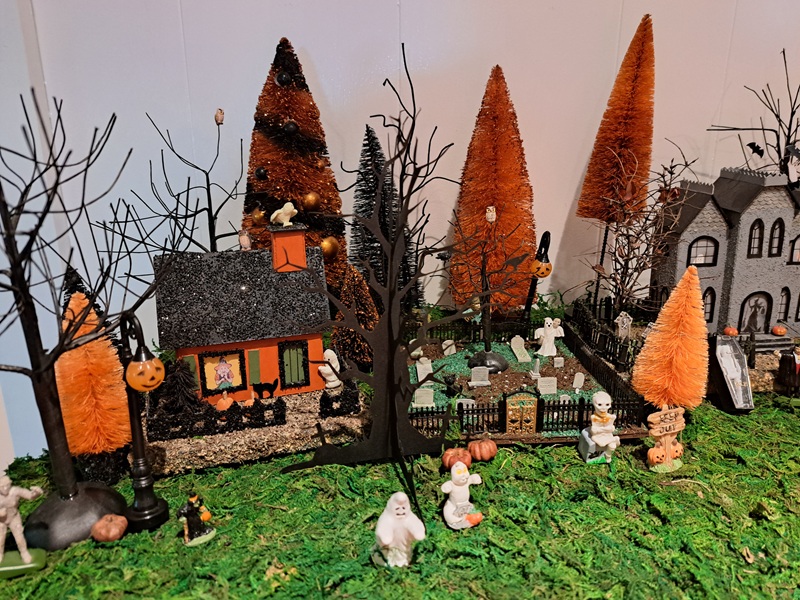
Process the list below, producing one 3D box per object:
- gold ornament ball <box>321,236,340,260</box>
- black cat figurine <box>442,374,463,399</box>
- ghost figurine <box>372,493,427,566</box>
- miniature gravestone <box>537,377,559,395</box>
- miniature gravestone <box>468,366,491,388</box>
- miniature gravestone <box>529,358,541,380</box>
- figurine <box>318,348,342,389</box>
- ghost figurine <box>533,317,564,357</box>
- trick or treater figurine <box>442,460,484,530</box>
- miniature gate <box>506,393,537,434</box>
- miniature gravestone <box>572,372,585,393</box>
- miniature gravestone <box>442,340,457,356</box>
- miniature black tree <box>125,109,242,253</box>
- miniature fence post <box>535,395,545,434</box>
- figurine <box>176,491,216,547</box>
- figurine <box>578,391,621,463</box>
[{"bbox_3d":[-0.081,-0.060,0.645,0.022,0.022,0.022,0,16,0],"label":"gold ornament ball"},{"bbox_3d":[0.054,0.087,0.566,0.017,0.023,0.018,5,16,19],"label":"black cat figurine"},{"bbox_3d":[-0.001,0.146,0.369,0.034,0.047,0.029,-2,16,-6],"label":"ghost figurine"},{"bbox_3d":[0.153,0.088,0.576,0.020,0.020,0.006,-1,16,-4],"label":"miniature gravestone"},{"bbox_3d":[0.085,0.082,0.590,0.023,0.021,0.007,-3,17,-3],"label":"miniature gravestone"},{"bbox_3d":[0.150,0.075,0.615,0.010,0.025,0.012,-1,16,-3],"label":"miniature gravestone"},{"bbox_3d":[-0.067,0.068,0.537,0.021,0.038,0.019,-7,17,-24],"label":"figurine"},{"bbox_3d":[0.181,0.045,0.676,0.035,0.044,0.017,1,17,4],"label":"ghost figurine"},{"bbox_3d":[0.044,0.137,0.393,0.028,0.044,0.021,-9,18,-23],"label":"trick or treater figurine"},{"bbox_3d":[0.108,0.101,0.494,0.026,0.040,0.004,-3,16,-1],"label":"miniature gate"},{"bbox_3d":[0.186,0.086,0.578,0.011,0.021,0.004,0,16,0],"label":"miniature gravestone"},{"bbox_3d":[0.061,0.059,0.674,0.015,0.018,0.004,-12,16,-9],"label":"miniature gravestone"},{"bbox_3d":[-0.249,-0.072,0.682,0.143,0.297,0.122,0,16,0],"label":"miniature black tree"},{"bbox_3d":[0.126,0.104,0.497,0.007,0.033,0.006,-3,16,-1],"label":"miniature fence post"},{"bbox_3d":[-0.142,0.148,0.385,0.022,0.035,0.018,-8,18,-27],"label":"figurine"},{"bbox_3d":[0.176,0.107,0.487,0.031,0.059,0.029,-3,16,-12],"label":"figurine"}]

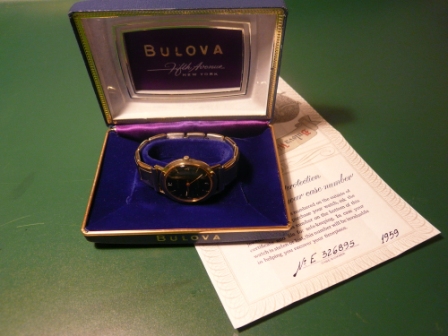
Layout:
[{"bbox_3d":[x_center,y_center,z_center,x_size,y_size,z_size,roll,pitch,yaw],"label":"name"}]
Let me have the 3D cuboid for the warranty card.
[{"bbox_3d":[0.030,-0.006,0.286,0.147,0.005,0.217,-18,50,-16],"label":"warranty card"}]

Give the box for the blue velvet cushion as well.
[{"bbox_3d":[-0.025,-0.001,0.254,0.127,0.028,0.096,-1,47,-1],"label":"blue velvet cushion"}]

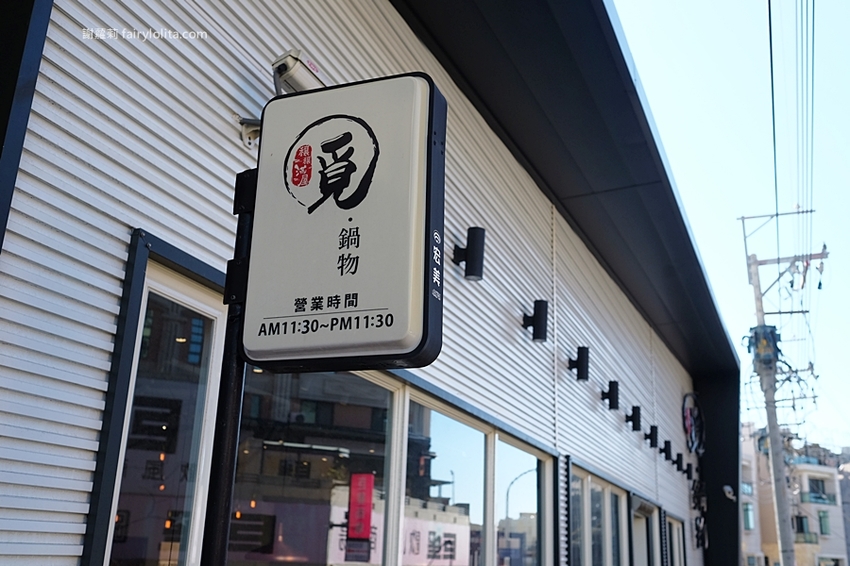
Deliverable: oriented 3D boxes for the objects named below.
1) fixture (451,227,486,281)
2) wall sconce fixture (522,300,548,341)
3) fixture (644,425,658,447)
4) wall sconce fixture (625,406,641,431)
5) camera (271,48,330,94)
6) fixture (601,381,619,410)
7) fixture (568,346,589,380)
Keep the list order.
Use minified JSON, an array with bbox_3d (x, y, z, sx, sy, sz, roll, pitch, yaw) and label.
[{"bbox_3d":[0.274,-0.176,5.103,0.174,0.300,0.100,-6,-21,22],"label":"fixture"},{"bbox_3d":[0.864,0.297,6.432,0.174,0.300,0.100,-6,-21,22],"label":"wall sconce fixture"},{"bbox_3d":[3.226,2.188,11.750,0.174,0.300,0.100,-6,-21,22],"label":"fixture"},{"bbox_3d":[2.636,1.715,10.420,0.174,0.300,0.100,-6,-21,22],"label":"wall sconce fixture"},{"bbox_3d":[-0.406,-0.714,3.069,0.117,0.090,0.320,-18,-49,40],"label":"camera"},{"bbox_3d":[2.045,1.242,9.091,0.174,0.300,0.100,-6,-21,22],"label":"fixture"},{"bbox_3d":[1.455,0.769,7.762,0.174,0.300,0.100,-6,-21,22],"label":"fixture"}]

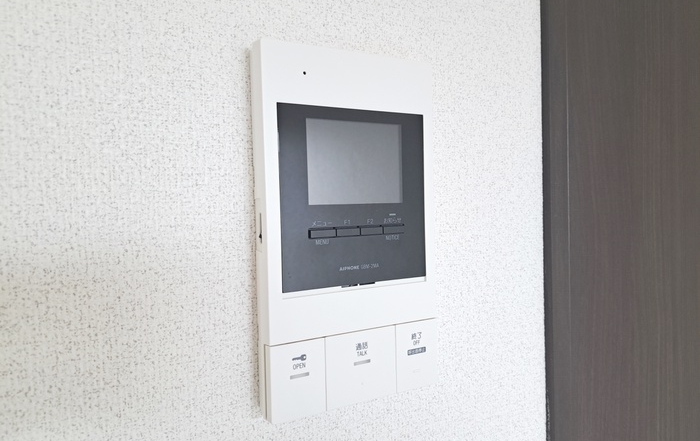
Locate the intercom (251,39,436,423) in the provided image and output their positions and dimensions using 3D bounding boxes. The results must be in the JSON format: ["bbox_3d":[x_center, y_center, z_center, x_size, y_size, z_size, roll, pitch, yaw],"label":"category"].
[{"bbox_3d":[0.000,0.006,0.326,0.125,0.228,0.021,-3,3,-29],"label":"intercom"}]

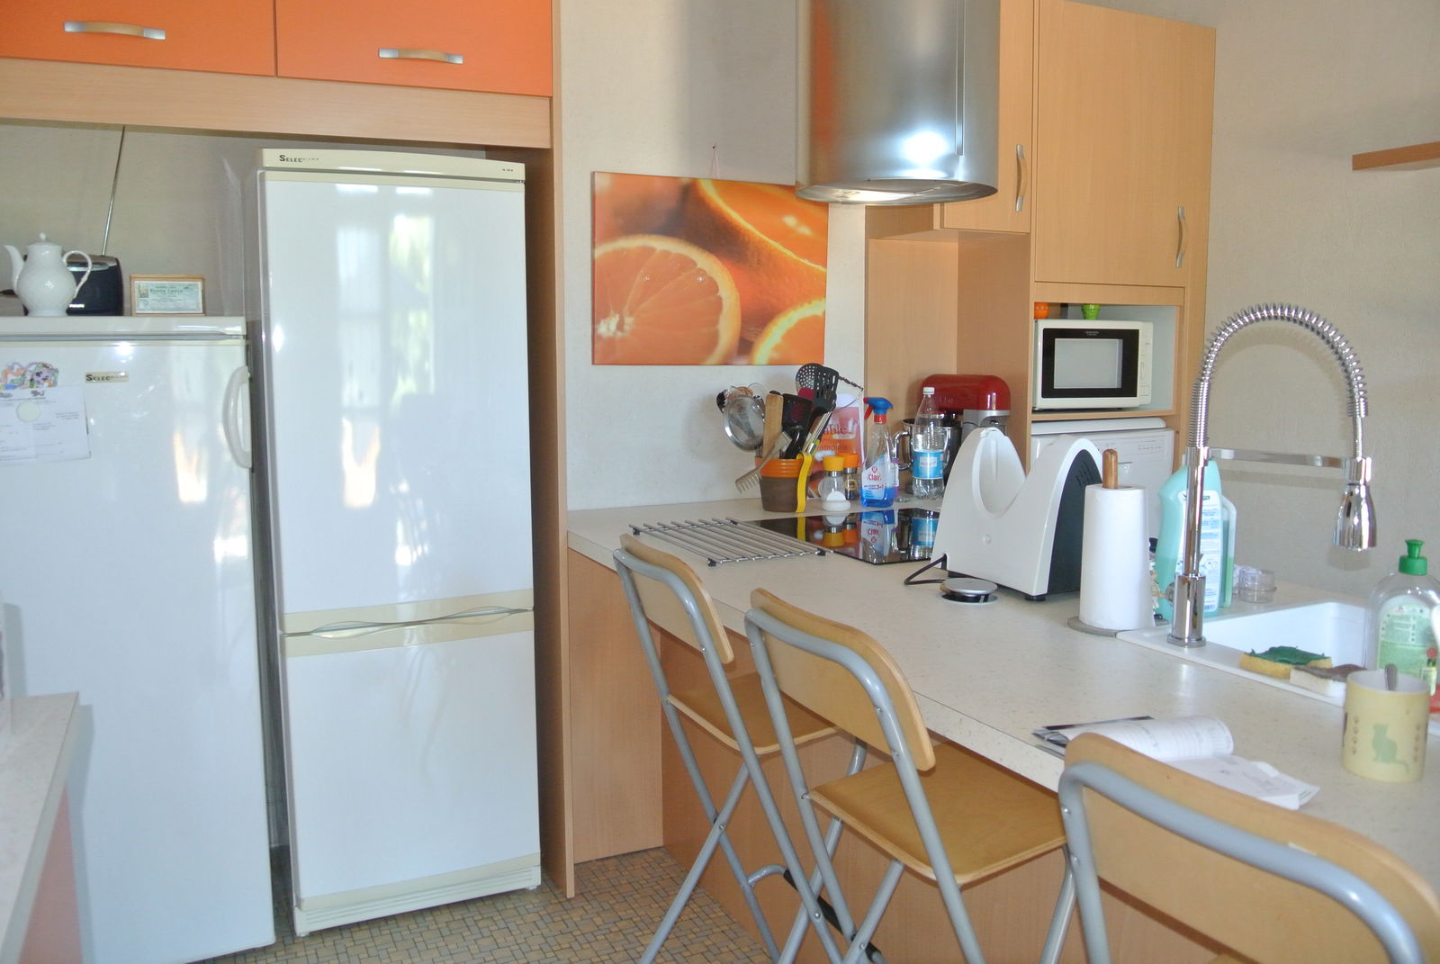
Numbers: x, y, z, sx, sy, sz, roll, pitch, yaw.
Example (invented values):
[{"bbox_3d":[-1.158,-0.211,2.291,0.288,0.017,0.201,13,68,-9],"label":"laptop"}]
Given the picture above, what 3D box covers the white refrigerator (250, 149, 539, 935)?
[{"bbox_3d":[-0.836,0.122,2.749,0.580,1.752,0.600,-3,8,-24],"label":"white refrigerator"}]

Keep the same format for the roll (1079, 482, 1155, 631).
[{"bbox_3d":[0.598,0.104,1.617,0.108,0.217,0.108,0,7,0],"label":"roll"}]

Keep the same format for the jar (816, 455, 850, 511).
[{"bbox_3d":[0.301,0.000,2.873,0.080,0.142,0.080,0,7,0],"label":"jar"}]

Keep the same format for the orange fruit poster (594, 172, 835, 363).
[{"bbox_3d":[-0.015,-0.562,2.923,0.689,0.490,0.025,-3,8,-24],"label":"orange fruit poster"}]

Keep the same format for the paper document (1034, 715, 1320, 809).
[{"bbox_3d":[0.461,0.273,1.094,0.193,0.032,0.258,-3,8,-24],"label":"paper document"}]

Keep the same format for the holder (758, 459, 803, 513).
[{"bbox_3d":[0.163,0.004,2.864,0.120,0.137,0.120,0,7,0],"label":"holder"}]

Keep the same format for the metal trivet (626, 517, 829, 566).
[{"bbox_3d":[0.009,0.123,2.362,0.260,0.022,0.482,-3,8,-24],"label":"metal trivet"}]

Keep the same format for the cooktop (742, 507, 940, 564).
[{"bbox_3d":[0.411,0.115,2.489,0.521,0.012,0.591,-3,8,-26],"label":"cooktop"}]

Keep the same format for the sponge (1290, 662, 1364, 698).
[{"bbox_3d":[0.756,0.238,1.312,0.065,0.027,0.095,-2,7,-13],"label":"sponge"}]

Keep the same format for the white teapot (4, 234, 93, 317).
[{"bbox_3d":[-1.433,-0.439,2.304,0.178,0.176,0.115,-4,8,-29],"label":"white teapot"}]

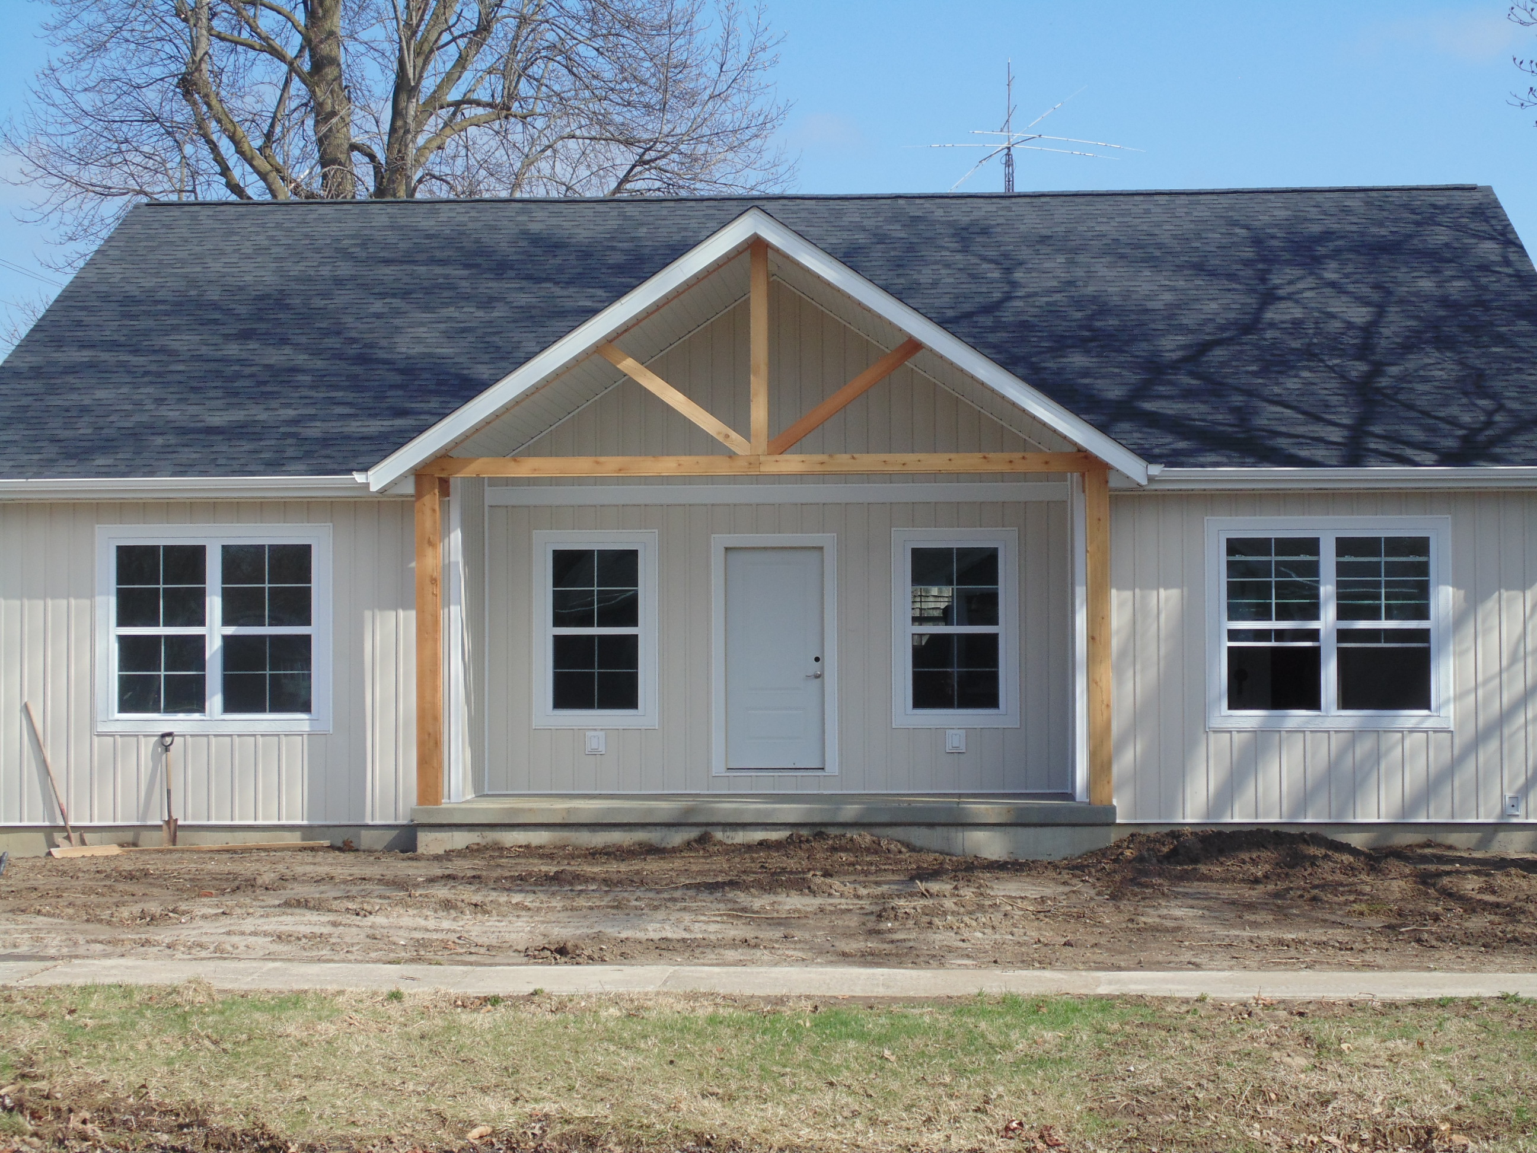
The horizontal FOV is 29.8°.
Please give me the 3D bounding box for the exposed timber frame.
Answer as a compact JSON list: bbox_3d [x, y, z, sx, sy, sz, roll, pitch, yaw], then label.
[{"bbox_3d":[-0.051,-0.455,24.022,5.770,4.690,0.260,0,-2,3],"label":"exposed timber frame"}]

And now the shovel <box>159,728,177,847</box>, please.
[{"bbox_3d":[-5.111,1.814,24.613,0.155,0.988,0.110,-4,-10,3],"label":"shovel"}]

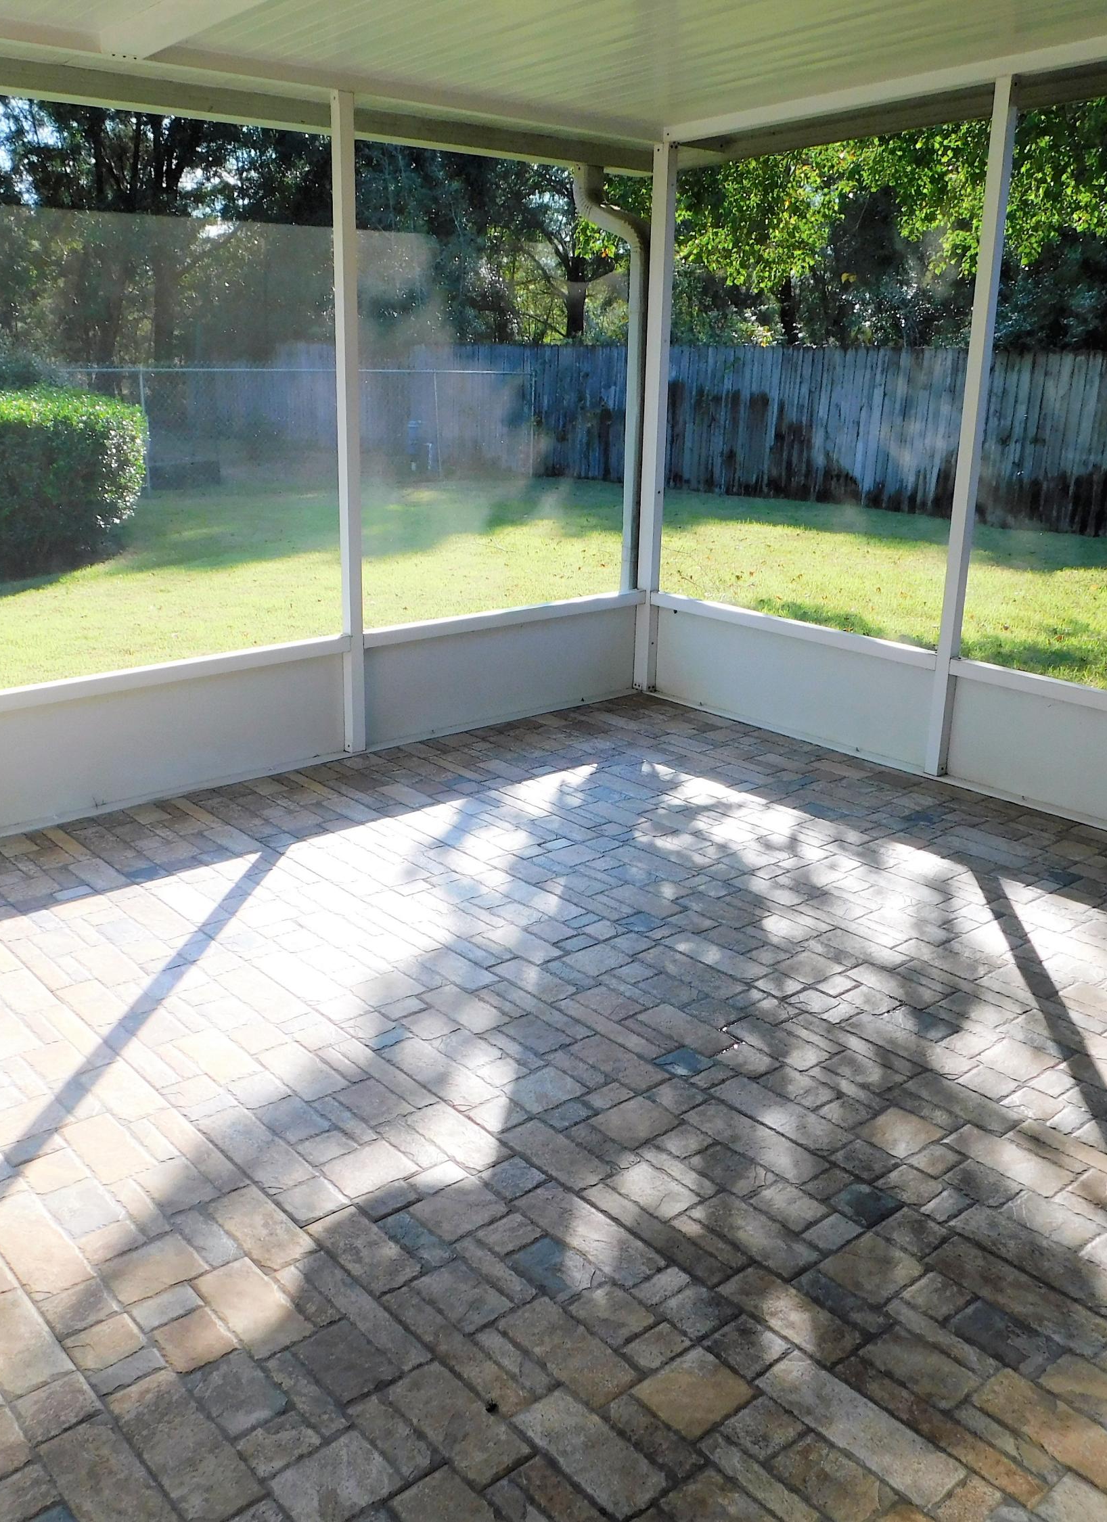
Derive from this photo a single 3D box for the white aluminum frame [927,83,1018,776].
[{"bbox_3d":[1.366,-1.016,4.436,0.053,2.225,0.052,-14,24,-40],"label":"white aluminum frame"}]

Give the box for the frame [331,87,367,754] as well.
[{"bbox_3d":[-0.689,-1.061,4.542,0.052,2.152,0.053,-14,24,-40],"label":"frame"}]

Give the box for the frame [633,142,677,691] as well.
[{"bbox_3d":[0.415,-1.332,5.483,0.054,2.145,0.073,-14,24,-40],"label":"frame"}]

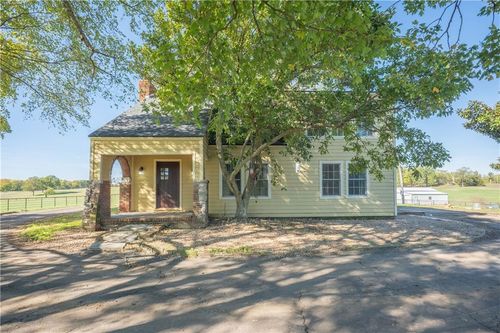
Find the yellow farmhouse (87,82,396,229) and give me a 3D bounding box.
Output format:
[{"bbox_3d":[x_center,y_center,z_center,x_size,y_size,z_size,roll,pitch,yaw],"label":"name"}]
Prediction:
[{"bbox_3d":[0.350,-1.330,13.600,12.200,7.300,10.400,0,-2,-4],"label":"yellow farmhouse"}]

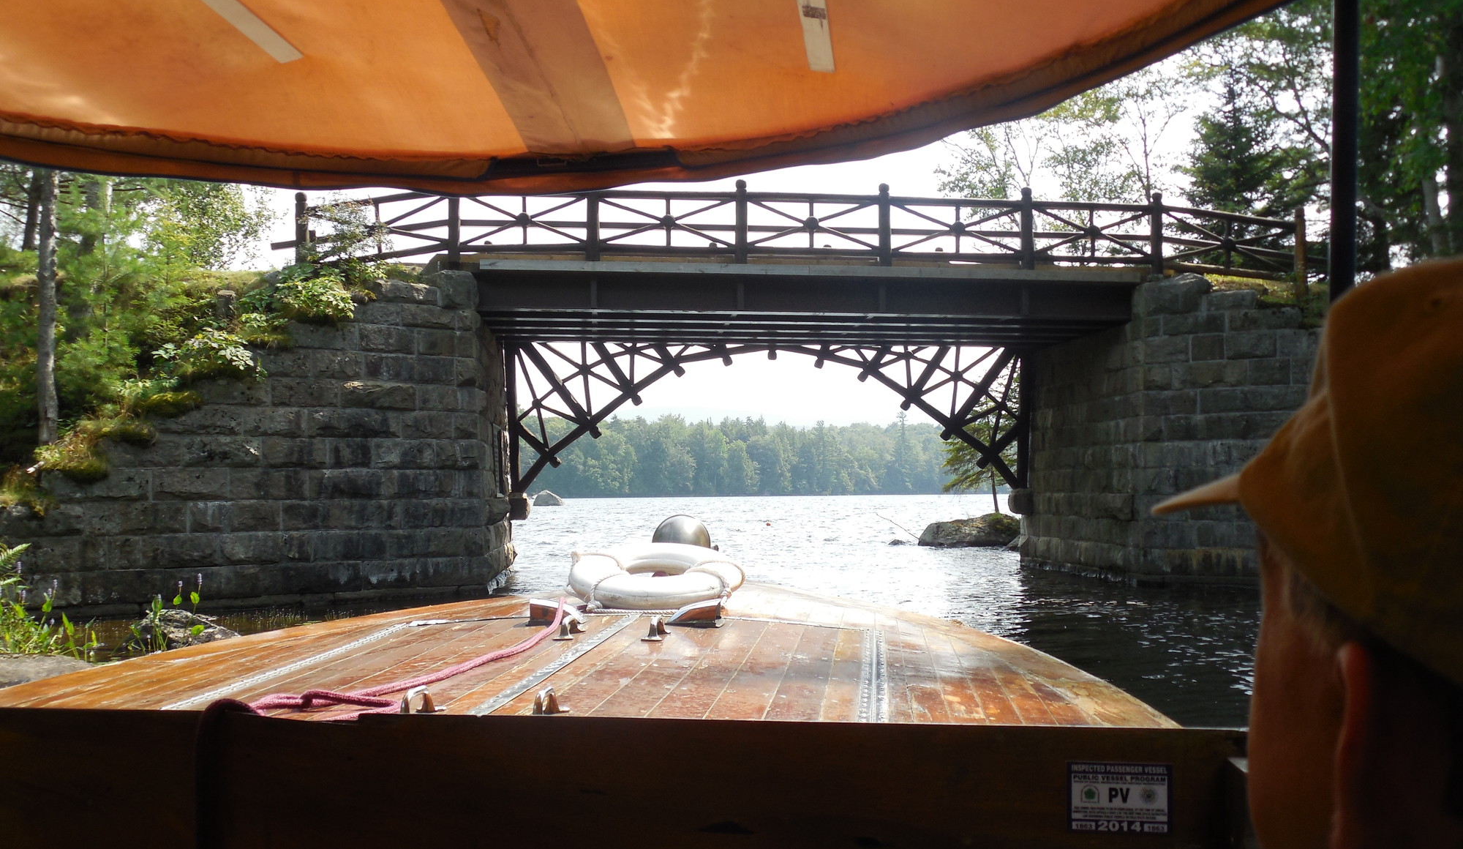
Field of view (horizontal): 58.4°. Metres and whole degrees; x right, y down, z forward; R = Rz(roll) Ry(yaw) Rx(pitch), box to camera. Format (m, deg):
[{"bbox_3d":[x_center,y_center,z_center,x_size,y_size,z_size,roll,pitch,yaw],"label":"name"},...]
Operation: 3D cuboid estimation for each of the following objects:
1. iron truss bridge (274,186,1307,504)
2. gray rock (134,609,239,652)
[{"bbox_3d":[0.832,-1.007,19.381,13.722,4.118,4.500,0,-3,-6],"label":"iron truss bridge"},{"bbox_3d":[-4.230,1.616,10.161,0.870,0.360,0.650,0,-3,0],"label":"gray rock"}]

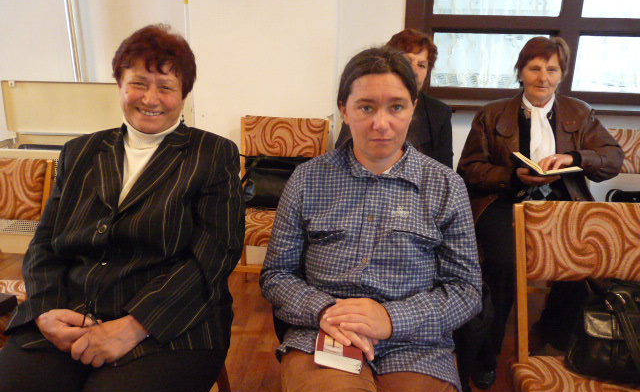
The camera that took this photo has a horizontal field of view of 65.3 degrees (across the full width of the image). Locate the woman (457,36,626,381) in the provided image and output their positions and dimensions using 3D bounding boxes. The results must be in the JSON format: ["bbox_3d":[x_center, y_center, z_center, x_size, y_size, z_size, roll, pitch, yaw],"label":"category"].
[{"bbox_3d":[0.789,0.039,1.930,0.600,1.230,0.640,5,18,12],"label":"woman"}]

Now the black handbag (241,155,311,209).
[{"bbox_3d":[-0.164,-0.061,2.324,0.360,0.250,0.150,4,18,9],"label":"black handbag"}]

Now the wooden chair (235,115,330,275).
[{"bbox_3d":[-0.202,0.112,2.274,0.430,0.850,0.510,4,18,9],"label":"wooden chair"}]

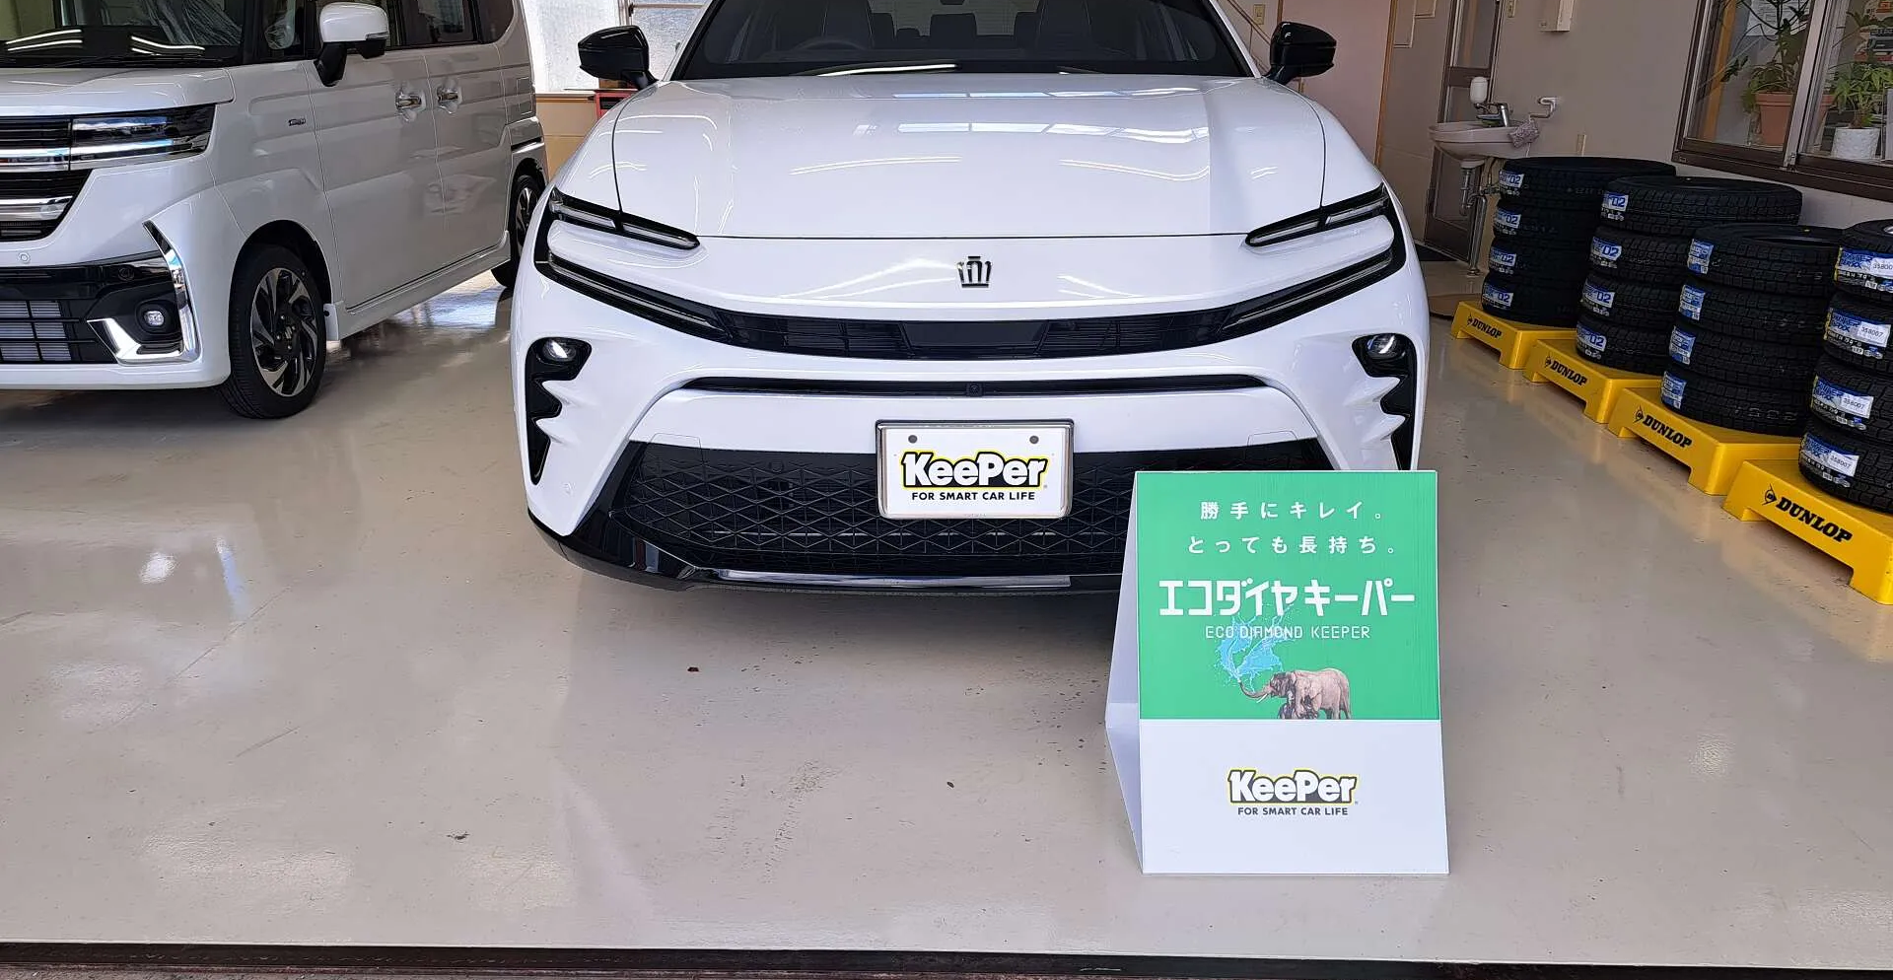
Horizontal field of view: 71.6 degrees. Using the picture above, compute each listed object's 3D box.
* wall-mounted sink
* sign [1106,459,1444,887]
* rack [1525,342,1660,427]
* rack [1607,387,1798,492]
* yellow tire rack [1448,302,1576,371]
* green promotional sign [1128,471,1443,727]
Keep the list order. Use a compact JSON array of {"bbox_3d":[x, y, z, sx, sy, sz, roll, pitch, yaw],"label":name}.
[{"bbox_3d":[2.505,-1.648,6.266,0.410,0.170,0.470,0,19,0],"label":"wall-mounted sink"},{"bbox_3d":[0.511,0.232,2.037,0.446,0.547,0.439,0,19,0],"label":"sign"},{"bbox_3d":[2.421,-0.383,4.511,0.600,0.143,0.620,0,19,1],"label":"rack"},{"bbox_3d":[2.389,-0.156,3.832,0.600,0.143,0.620,1,19,2],"label":"rack"},{"bbox_3d":[2.435,-0.619,5.218,0.600,0.143,0.620,0,19,0],"label":"yellow tire rack"},{"bbox_3d":[0.511,0.156,1.949,0.446,0.367,0.020,0,-3,0],"label":"green promotional sign"}]

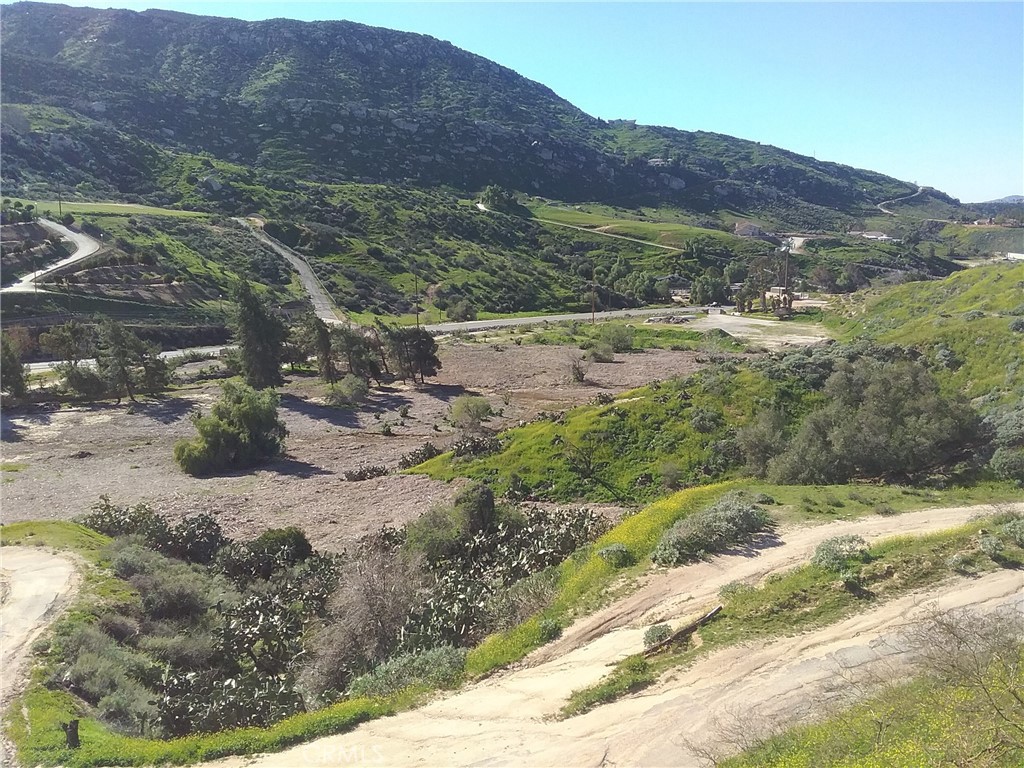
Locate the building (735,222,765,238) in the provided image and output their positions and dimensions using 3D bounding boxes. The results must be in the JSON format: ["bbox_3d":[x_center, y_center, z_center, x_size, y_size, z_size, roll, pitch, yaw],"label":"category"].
[{"bbox_3d":[122.697,-79.483,473.173,15.000,7.570,12.000,2,10,14],"label":"building"}]

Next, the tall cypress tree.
[{"bbox_3d":[-31.007,-5.944,111.341,6.000,13.180,6.000,-3,10,-15],"label":"tall cypress tree"}]

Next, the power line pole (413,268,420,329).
[{"bbox_3d":[-16.979,-14.714,164.965,0.400,12.050,0.400,-1,10,-6],"label":"power line pole"}]

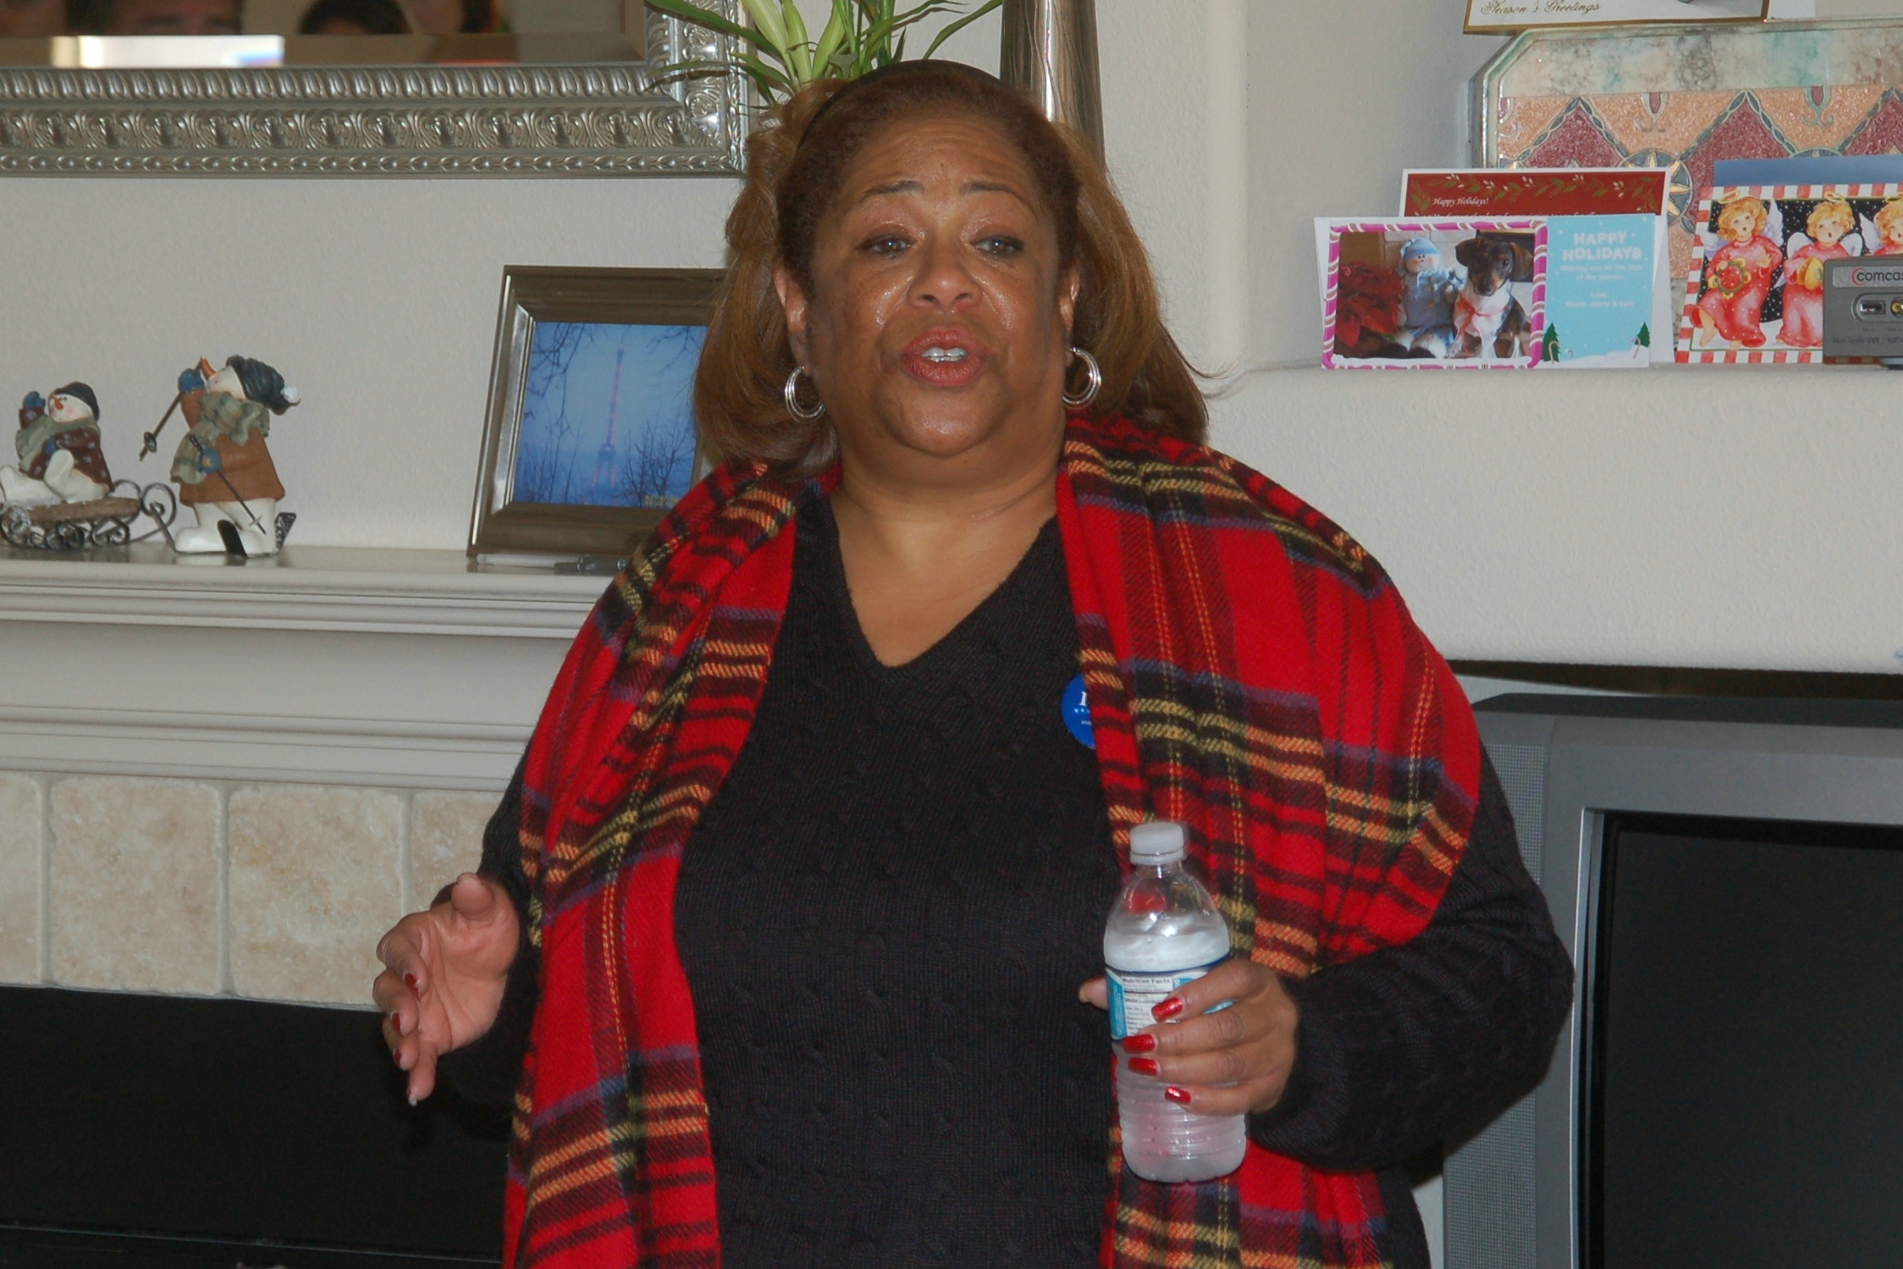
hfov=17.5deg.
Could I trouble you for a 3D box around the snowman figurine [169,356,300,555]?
[{"bbox_3d":[-0.517,-0.127,4.430,0.098,0.142,0.075,-2,5,-28],"label":"snowman figurine"}]

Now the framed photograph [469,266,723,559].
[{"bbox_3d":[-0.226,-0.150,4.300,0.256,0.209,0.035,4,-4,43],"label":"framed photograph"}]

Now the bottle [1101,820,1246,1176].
[{"bbox_3d":[0.120,0.200,3.360,0.067,0.193,0.067,-5,9,0],"label":"bottle"}]

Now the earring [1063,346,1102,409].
[{"bbox_3d":[0.072,-0.147,3.550,0.035,0.035,0.007,3,5,30],"label":"earring"}]

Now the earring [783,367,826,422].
[{"bbox_3d":[-0.084,-0.138,3.560,0.033,0.033,0.007,-3,5,-35],"label":"earring"}]

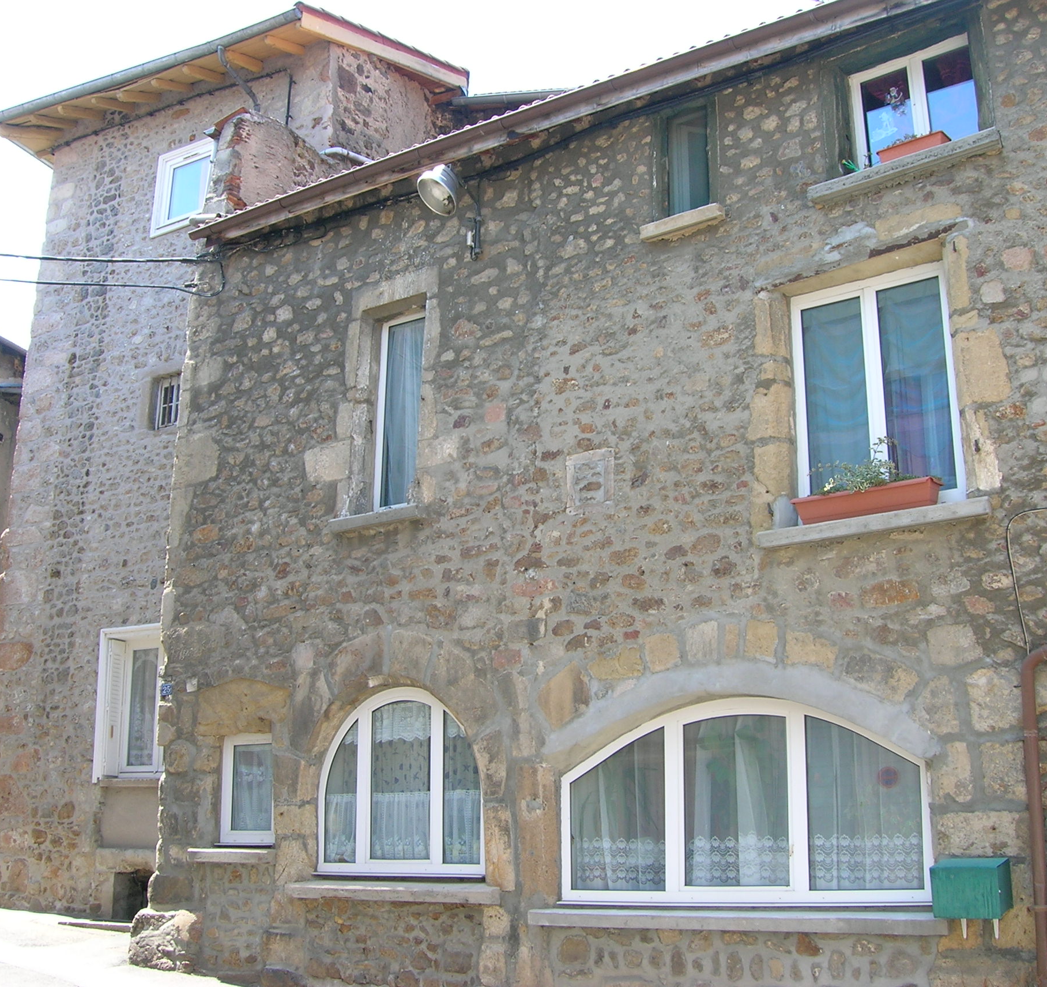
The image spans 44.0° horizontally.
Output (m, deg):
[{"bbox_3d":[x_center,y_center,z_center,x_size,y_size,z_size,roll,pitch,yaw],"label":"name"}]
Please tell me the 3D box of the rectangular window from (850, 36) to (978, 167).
[{"bbox_3d":[2.861,-2.773,9.387,0.919,0.916,0.100,-10,-20,31],"label":"rectangular window"}]

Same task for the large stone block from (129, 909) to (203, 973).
[{"bbox_3d":[-2.982,3.723,10.805,0.470,0.510,0.380,-10,-20,31],"label":"large stone block"}]

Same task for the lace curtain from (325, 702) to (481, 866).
[{"bbox_3d":[-1.096,2.560,11.503,1.800,1.380,0.080,-11,-20,33],"label":"lace curtain"}]

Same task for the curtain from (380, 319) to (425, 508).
[{"bbox_3d":[-1.053,-0.789,12.694,0.720,1.820,0.070,-11,-20,33],"label":"curtain"}]

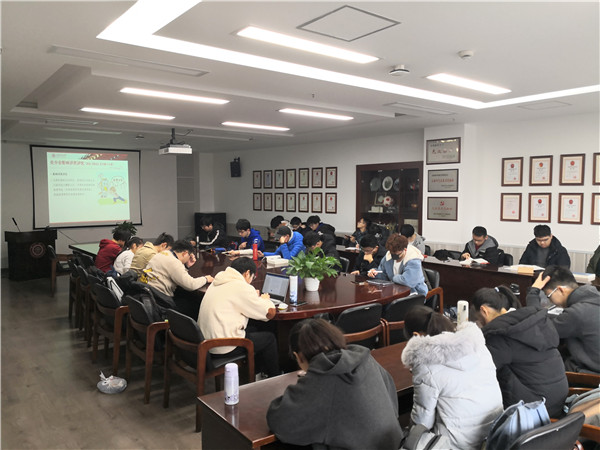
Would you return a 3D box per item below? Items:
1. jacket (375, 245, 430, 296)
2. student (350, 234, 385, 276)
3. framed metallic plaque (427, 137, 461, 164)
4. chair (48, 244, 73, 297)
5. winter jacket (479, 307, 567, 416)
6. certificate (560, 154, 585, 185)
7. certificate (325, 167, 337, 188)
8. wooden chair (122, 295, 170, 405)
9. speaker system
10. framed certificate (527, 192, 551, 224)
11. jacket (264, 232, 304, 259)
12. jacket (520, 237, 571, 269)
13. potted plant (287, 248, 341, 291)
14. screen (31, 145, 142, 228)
[{"bbox_3d":[1.095,0.527,5.003,0.460,0.620,0.520,-4,5,-38],"label":"jacket"},{"bbox_3d":[0.801,0.704,5.592,0.550,1.220,0.780,3,5,33],"label":"student"},{"bbox_3d":[2.256,-1.157,7.389,0.030,0.391,0.628,-4,5,-38],"label":"framed metallic plaque"},{"bbox_3d":[-4.198,0.781,8.384,0.580,0.860,0.570,-3,5,-35],"label":"chair"},{"bbox_3d":[1.216,0.750,2.570,0.500,0.600,0.480,-4,6,-40],"label":"winter jacket"},{"bbox_3d":[3.491,-0.701,5.992,0.025,0.402,0.293,-4,6,-43],"label":"certificate"},{"bbox_3d":[0.711,-1.060,10.453,0.030,0.460,0.338,-4,5,-44],"label":"certificate"},{"bbox_3d":[-1.210,1.050,4.194,0.580,0.820,0.560,-3,5,-34],"label":"wooden chair"},{"bbox_3d":[-1.709,-1.525,12.518,0.270,0.450,0.270,0,4,6],"label":"speaker system"},{"bbox_3d":[3.371,-0.237,6.586,0.030,0.411,0.309,-4,5,-38],"label":"framed certificate"},{"bbox_3d":[-0.196,0.406,6.653,0.570,0.620,0.620,-4,5,-38],"label":"jacket"},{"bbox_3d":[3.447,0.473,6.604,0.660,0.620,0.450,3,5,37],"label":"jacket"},{"bbox_3d":[0.138,0.465,4.958,0.570,0.430,0.520,0,4,0],"label":"potted plant"},{"bbox_3d":[-4.406,-0.778,9.853,2.147,1.638,0.050,-4,5,-38],"label":"screen"}]

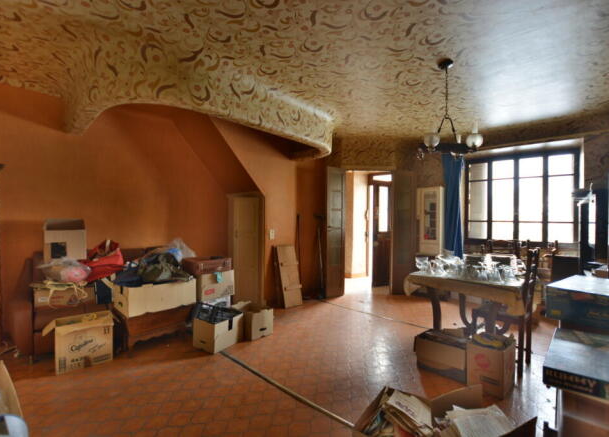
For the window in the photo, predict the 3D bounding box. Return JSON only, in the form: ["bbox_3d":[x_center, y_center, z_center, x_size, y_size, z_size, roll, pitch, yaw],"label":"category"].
[{"bbox_3d":[3.090,-0.280,3.960,1.290,1.250,0.100,0,0,31],"label":"window"}]

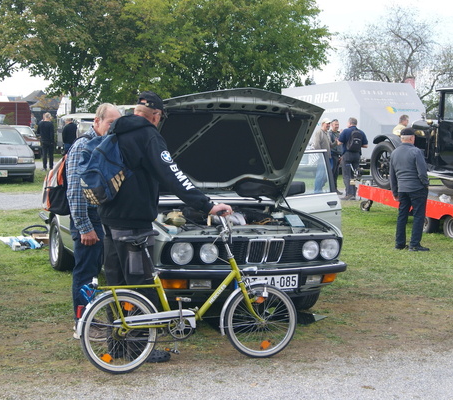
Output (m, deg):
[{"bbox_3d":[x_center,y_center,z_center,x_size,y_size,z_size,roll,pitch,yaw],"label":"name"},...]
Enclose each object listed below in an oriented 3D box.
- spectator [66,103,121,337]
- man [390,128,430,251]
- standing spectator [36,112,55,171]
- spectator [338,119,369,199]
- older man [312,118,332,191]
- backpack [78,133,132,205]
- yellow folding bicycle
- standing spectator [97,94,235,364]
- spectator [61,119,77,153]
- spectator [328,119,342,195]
[{"bbox_3d":[-0.985,0.144,5.550,0.450,1.740,0.520,0,6,-9],"label":"spectator"},{"bbox_3d":[2.590,-0.134,10.600,0.550,1.730,0.360,3,6,18],"label":"man"},{"bbox_3d":[-5.518,-1.782,22.900,0.520,1.750,0.360,1,5,-6],"label":"standing spectator"},{"bbox_3d":[2.674,-0.870,15.900,0.540,1.770,0.380,-1,6,-20],"label":"spectator"},{"bbox_3d":[2.091,-0.920,16.400,0.380,1.740,0.500,4,6,24],"label":"older man"},{"bbox_3d":[-0.800,-0.207,4.930,0.310,0.450,0.220,10,-6,42],"label":"backpack"},{"bbox_3d":[-0.250,0.586,4.930,1.540,1.020,0.500,0,5,-31],"label":"yellow folding bicycle"},{"bbox_3d":[-0.436,0.178,5.020,0.600,1.800,0.700,-3,7,-37],"label":"standing spectator"},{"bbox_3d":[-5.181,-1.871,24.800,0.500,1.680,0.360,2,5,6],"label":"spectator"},{"bbox_3d":[2.477,-0.982,17.100,0.500,1.750,0.360,-2,6,-27],"label":"spectator"}]

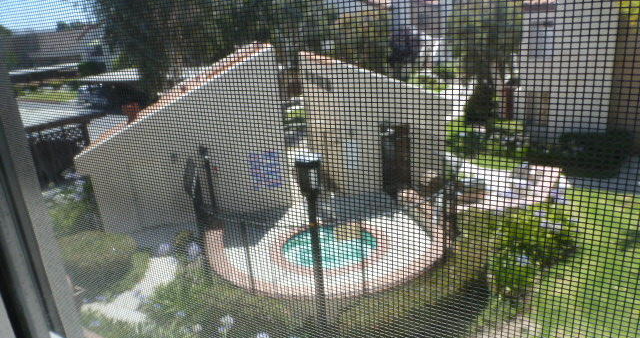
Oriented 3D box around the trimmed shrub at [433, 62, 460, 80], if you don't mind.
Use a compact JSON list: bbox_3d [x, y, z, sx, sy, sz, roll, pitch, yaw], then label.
[{"bbox_3d":[10.591,-8.247,37.149,2.250,1.380,2.100,0,18,16],"label":"trimmed shrub"}]

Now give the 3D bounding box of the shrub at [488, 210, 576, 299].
[{"bbox_3d":[4.130,1.560,8.720,1.600,1.250,1.700,4,19,26],"label":"shrub"}]

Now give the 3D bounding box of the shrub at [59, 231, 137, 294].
[{"bbox_3d":[-5.080,2.050,10.150,1.700,0.880,1.750,-15,20,-28],"label":"shrub"}]

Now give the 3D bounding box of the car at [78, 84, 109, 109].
[{"bbox_3d":[-18.360,-5.951,36.173,1.850,1.600,4.600,-15,20,-29],"label":"car"}]

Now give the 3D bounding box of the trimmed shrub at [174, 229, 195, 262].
[{"bbox_3d":[-3.220,1.800,10.550,0.480,0.720,0.480,-11,18,-18],"label":"trimmed shrub"}]

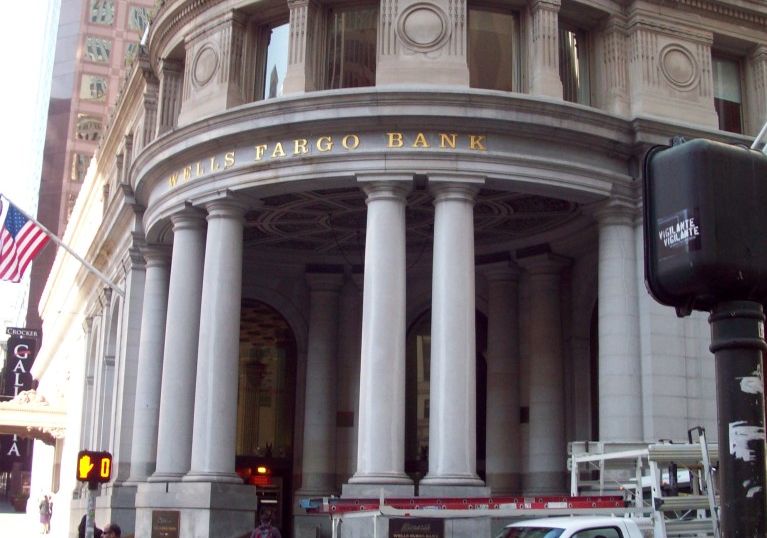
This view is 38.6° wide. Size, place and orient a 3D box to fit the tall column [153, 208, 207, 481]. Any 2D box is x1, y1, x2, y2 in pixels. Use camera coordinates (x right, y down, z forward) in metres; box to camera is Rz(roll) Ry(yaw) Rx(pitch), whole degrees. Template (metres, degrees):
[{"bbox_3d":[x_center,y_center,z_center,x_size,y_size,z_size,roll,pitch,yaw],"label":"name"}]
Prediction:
[{"bbox_3d":[-5.009,1.802,26.858,1.370,6.760,1.370,13,-17,-40],"label":"tall column"}]

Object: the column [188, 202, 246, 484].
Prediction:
[{"bbox_3d":[-3.875,1.570,25.713,1.370,6.760,1.370,2,-13,0],"label":"column"}]

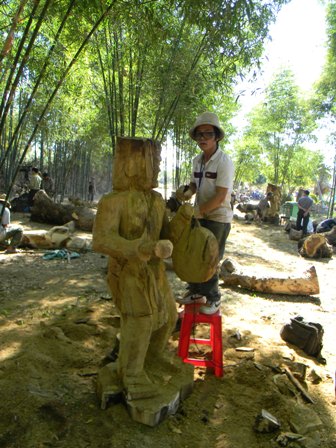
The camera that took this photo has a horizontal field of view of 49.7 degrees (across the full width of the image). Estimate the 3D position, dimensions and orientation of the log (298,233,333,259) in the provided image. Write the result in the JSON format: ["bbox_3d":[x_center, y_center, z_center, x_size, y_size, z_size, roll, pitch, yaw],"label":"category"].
[{"bbox_3d":[3.441,0.455,8.529,0.750,0.560,0.650,4,6,23],"label":"log"}]

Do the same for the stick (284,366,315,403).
[{"bbox_3d":[1.003,1.219,2.822,0.050,0.050,0.470,1,6,-6],"label":"stick"}]

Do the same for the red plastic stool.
[{"bbox_3d":[0.284,0.970,3.100,0.370,0.470,0.370,3,6,14],"label":"red plastic stool"}]

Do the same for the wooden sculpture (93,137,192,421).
[{"bbox_3d":[-0.167,0.336,2.596,0.560,1.810,0.620,5,7,37],"label":"wooden sculpture"}]

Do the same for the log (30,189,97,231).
[{"bbox_3d":[-3.942,-0.426,13.231,2.800,1.060,1.000,4,6,25],"label":"log"}]

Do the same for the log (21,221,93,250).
[{"bbox_3d":[-2.727,0.299,8.829,1.650,0.540,0.550,1,6,0],"label":"log"}]

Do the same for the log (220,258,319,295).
[{"bbox_3d":[1.583,0.795,5.703,1.470,0.380,0.360,4,6,26],"label":"log"}]

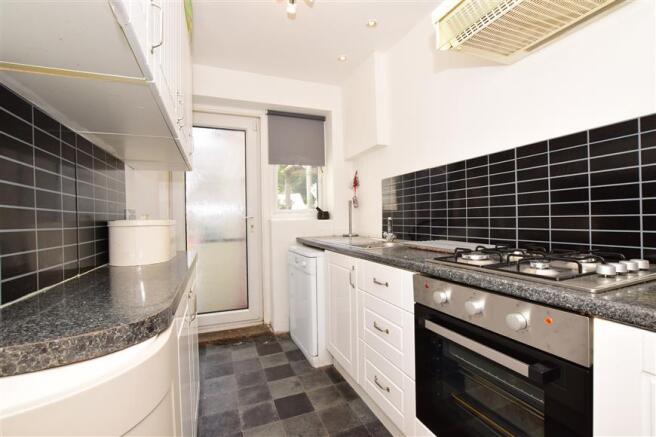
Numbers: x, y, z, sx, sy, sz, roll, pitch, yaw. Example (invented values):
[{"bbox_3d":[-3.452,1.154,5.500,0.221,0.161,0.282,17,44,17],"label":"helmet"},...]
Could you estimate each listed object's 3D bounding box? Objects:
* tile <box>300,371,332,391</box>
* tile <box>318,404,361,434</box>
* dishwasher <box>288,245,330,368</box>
[{"bbox_3d":[-0.078,1.095,1.846,0.196,0.010,0.187,-1,0,-22],"label":"tile"},{"bbox_3d":[0.065,1.093,1.494,0.195,0.010,0.187,-1,0,-22],"label":"tile"},{"bbox_3d":[0.044,0.665,2.397,0.600,0.845,0.610,-1,0,-24],"label":"dishwasher"}]

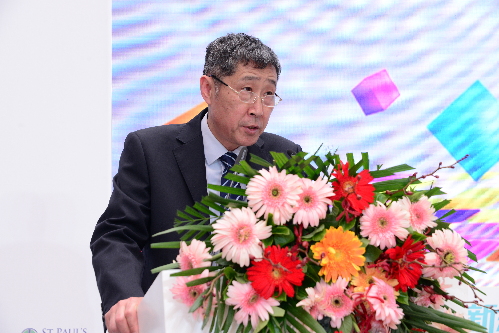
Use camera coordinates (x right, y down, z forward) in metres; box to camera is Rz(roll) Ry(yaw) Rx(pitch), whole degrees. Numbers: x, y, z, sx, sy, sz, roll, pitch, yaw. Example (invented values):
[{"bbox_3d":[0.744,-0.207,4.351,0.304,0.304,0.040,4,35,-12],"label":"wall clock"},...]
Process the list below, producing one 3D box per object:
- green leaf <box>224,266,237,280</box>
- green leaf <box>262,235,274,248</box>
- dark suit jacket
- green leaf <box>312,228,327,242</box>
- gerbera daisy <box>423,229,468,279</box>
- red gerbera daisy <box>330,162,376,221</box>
[{"bbox_3d":[-0.034,0.191,1.730,0.022,0.026,0.012,0,-11,11],"label":"green leaf"},{"bbox_3d":[0.034,0.136,1.770,0.030,0.030,0.015,0,-3,-6],"label":"green leaf"},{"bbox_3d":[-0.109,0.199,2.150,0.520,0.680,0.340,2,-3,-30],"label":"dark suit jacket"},{"bbox_3d":[0.129,0.128,1.790,0.032,0.030,0.015,1,-3,-12],"label":"green leaf"},{"bbox_3d":[0.347,0.154,1.720,0.088,0.090,0.030,0,0,-19],"label":"gerbera daisy"},{"bbox_3d":[0.191,0.044,1.800,0.083,0.096,0.035,0,-9,0],"label":"red gerbera daisy"}]

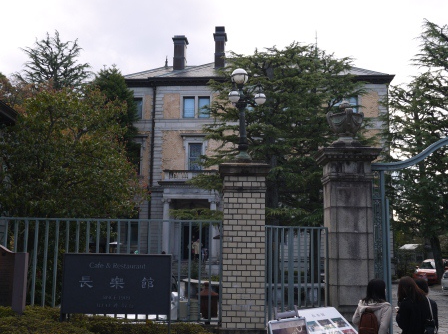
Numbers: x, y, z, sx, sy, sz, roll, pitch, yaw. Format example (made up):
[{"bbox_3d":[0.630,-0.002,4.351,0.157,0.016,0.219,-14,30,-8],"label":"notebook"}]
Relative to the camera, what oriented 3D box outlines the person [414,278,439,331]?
[{"bbox_3d":[2.685,2.318,7.308,0.480,1.600,0.320,2,-8,-8],"label":"person"}]

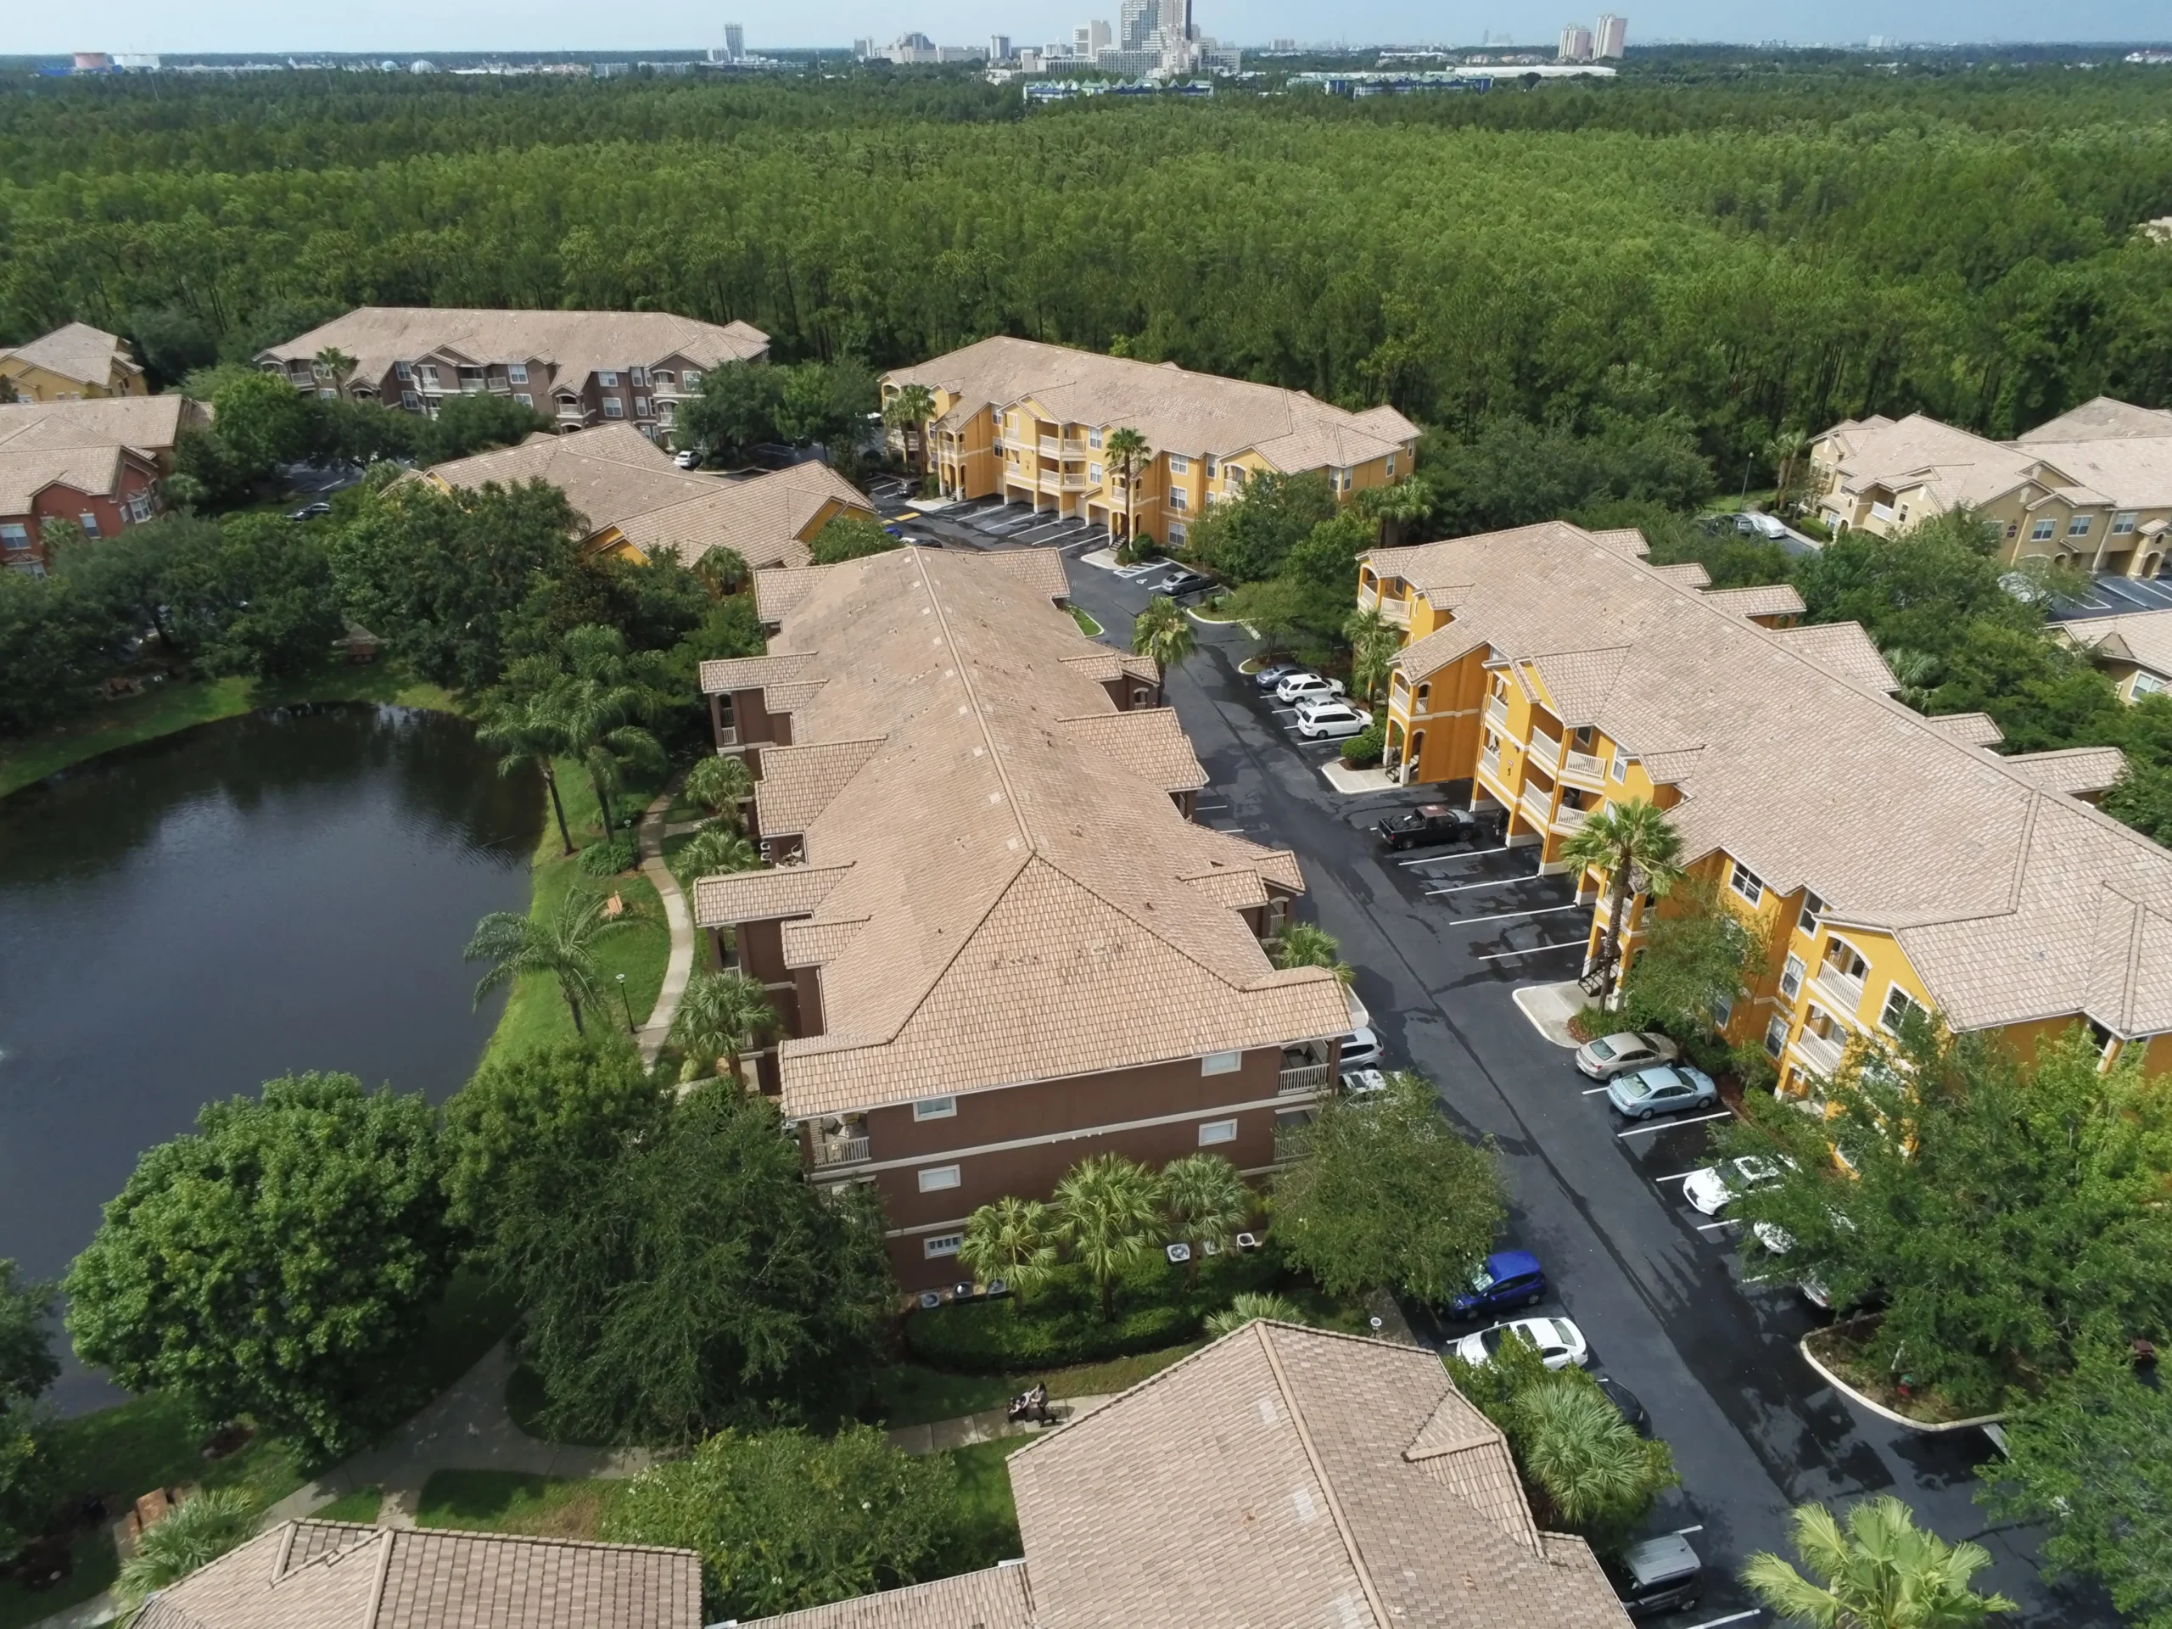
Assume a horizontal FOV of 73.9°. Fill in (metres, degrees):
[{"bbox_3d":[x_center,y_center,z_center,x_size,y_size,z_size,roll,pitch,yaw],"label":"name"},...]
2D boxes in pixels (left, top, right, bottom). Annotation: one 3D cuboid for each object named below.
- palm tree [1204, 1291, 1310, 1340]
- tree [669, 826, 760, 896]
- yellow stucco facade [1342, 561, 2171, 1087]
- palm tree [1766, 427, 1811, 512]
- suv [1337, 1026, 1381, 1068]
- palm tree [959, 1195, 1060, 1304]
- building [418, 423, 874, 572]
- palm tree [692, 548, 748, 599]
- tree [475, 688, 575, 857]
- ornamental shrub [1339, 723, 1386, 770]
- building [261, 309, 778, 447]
[{"bbox_3d":[5.318,17.557,45.611,3.755,6.293,3.755,0,28,0],"label":"palm tree"},{"bbox_3d":[-18.485,3.487,72.549,4.567,6.090,4.466,0,28,0],"label":"tree"},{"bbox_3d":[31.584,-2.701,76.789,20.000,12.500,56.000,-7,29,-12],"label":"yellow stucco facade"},{"bbox_3d":[67.606,-33.141,139.508,4.200,7.700,3.800,0,28,0],"label":"palm tree"},{"bbox_3d":[10.736,10.493,63.613,4.650,1.720,1.870,-7,29,-12],"label":"suv"},{"bbox_3d":[-2.606,15.820,50.541,3.400,5.600,3.400,0,28,0],"label":"palm tree"},{"bbox_3d":[-38.533,-24.950,122.518,39.500,9.500,21.500,18,33,30],"label":"building"},{"bbox_3d":[-27.585,-16.906,110.803,4.000,7.000,4.000,0,28,0],"label":"palm tree"},{"bbox_3d":[-30.091,-2.254,79.692,5.278,10.150,5.075,0,28,0],"label":"tree"},{"bbox_3d":[17.492,-4.413,91.548,2.700,1.900,2.600,0,28,0],"label":"ornamental shrub"},{"bbox_3d":[-66.600,-52.427,171.045,56.500,13.500,22.500,3,28,6],"label":"building"}]

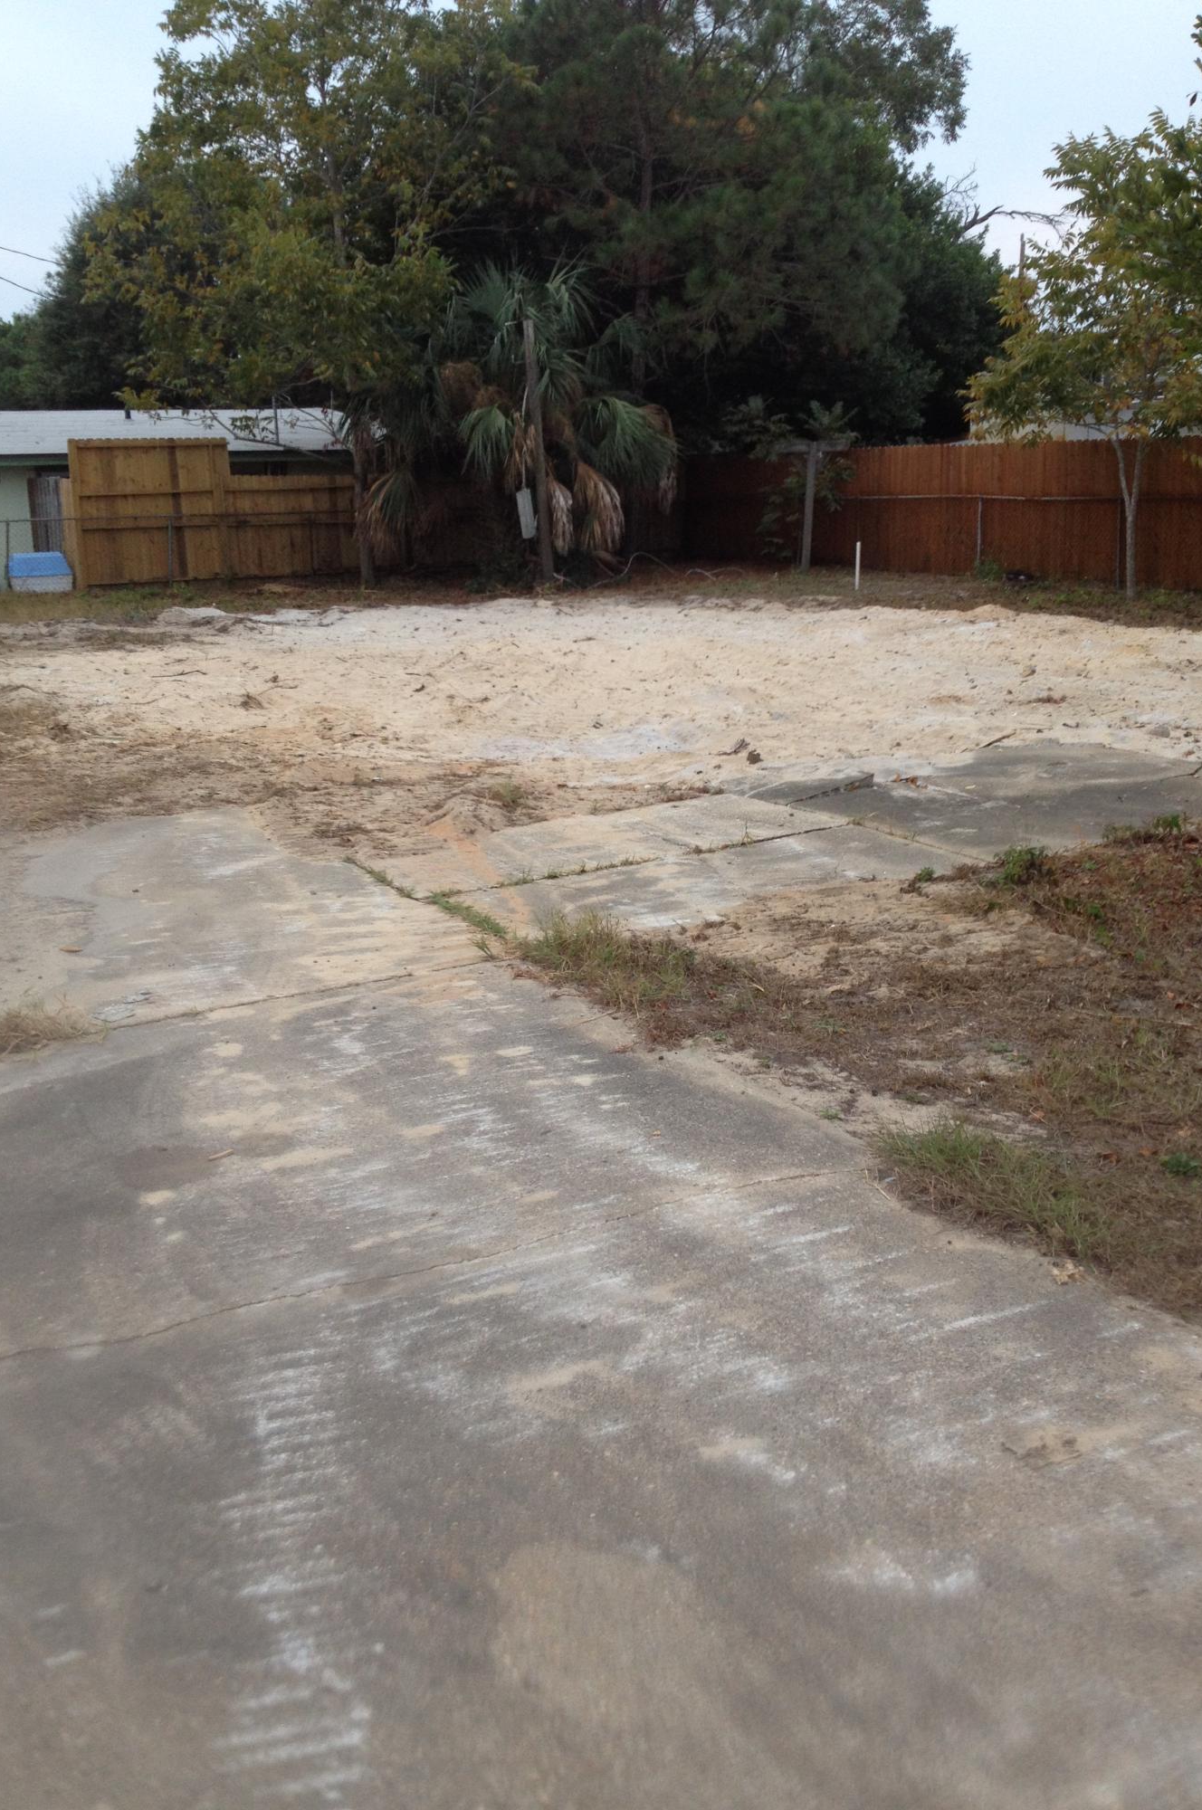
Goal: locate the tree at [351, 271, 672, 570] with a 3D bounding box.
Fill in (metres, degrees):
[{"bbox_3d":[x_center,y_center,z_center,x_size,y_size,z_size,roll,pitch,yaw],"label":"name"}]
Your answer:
[{"bbox_3d":[-1.303,-7.116,26.978,4.774,4.435,4.300,-2,14,0],"label":"tree"}]

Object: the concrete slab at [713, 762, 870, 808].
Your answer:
[{"bbox_3d":[1.032,-0.535,8.919,0.930,0.110,0.750,-9,16,-30],"label":"concrete slab"}]

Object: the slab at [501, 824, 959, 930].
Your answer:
[{"bbox_3d":[0.470,-0.053,7.218,2.100,0.120,0.960,-9,16,-30],"label":"slab"}]

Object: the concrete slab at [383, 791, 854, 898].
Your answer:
[{"bbox_3d":[-0.024,-0.232,8.016,2.150,0.120,0.970,-9,16,-30],"label":"concrete slab"}]

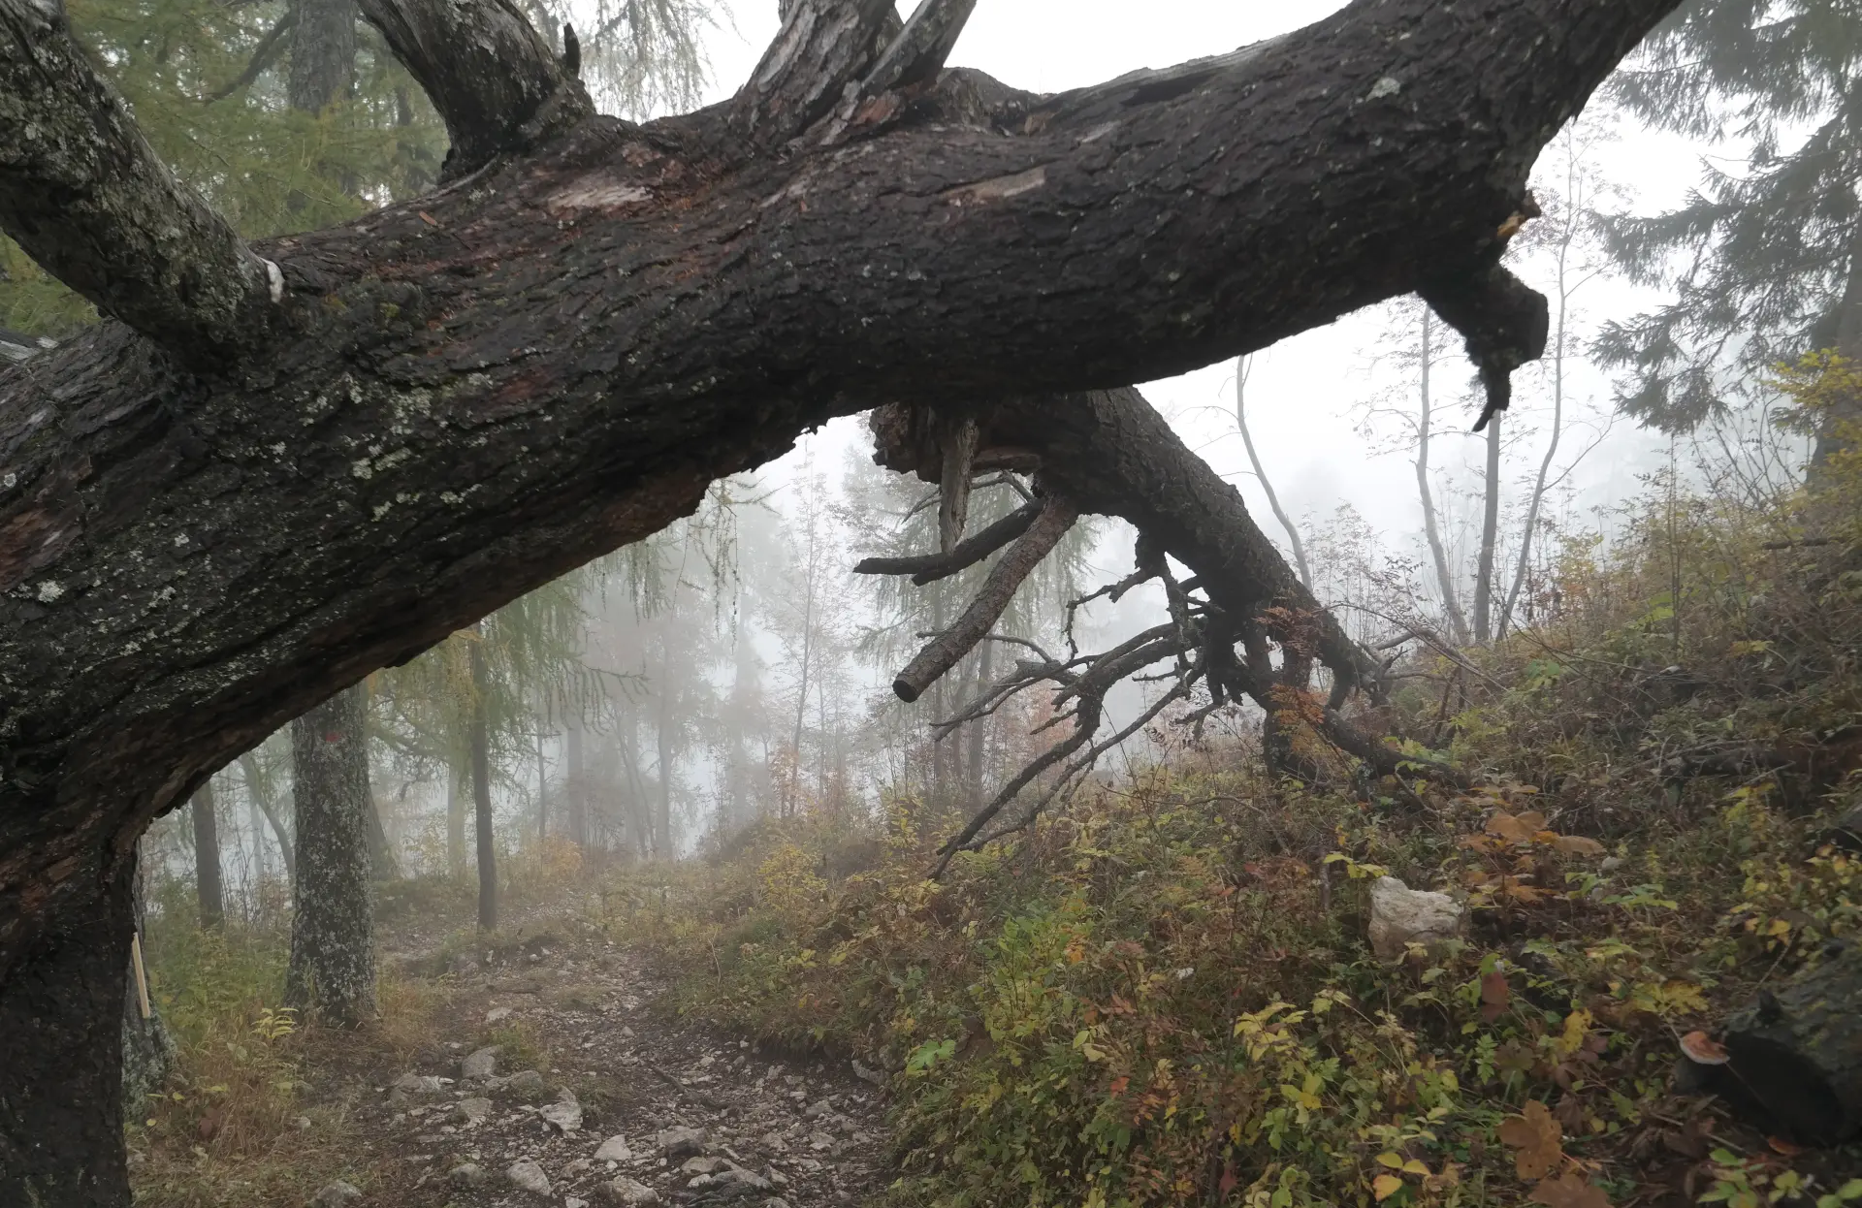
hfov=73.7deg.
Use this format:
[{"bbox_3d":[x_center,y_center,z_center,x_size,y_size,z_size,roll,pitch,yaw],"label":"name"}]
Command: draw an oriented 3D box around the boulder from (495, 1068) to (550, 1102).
[{"bbox_3d":[-1.600,1.890,4.870,0.220,0.120,0.170,0,2,0],"label":"boulder"}]

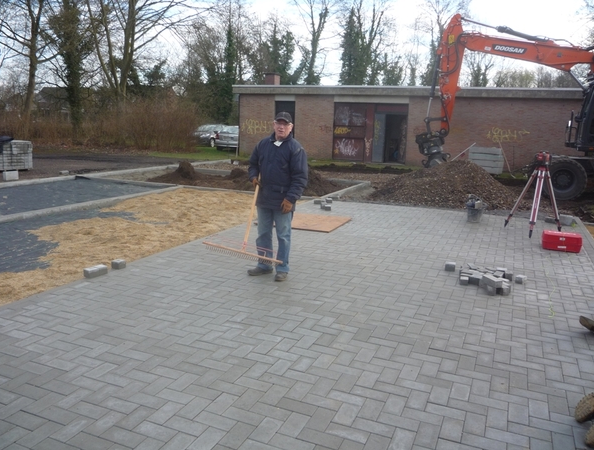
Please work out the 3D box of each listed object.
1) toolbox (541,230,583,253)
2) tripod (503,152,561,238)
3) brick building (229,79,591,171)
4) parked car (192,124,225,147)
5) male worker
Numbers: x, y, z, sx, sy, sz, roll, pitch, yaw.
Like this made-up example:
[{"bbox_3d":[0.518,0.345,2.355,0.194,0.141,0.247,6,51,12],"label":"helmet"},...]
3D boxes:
[{"bbox_3d":[3.711,0.234,7.275,0.480,0.210,0.300,7,12,24],"label":"toolbox"},{"bbox_3d":[3.759,-0.491,8.116,0.880,1.310,0.770,7,12,22],"label":"tripod"},{"bbox_3d":[5.227,-4.851,25.425,14.870,3.170,7.500,7,12,22],"label":"brick building"},{"bbox_3d":[-5.490,-5.879,34.000,1.770,1.460,4.450,7,12,22],"label":"parked car"},{"bbox_3d":[-0.195,-0.297,5.404,0.570,1.710,0.400,5,12,17],"label":"male worker"}]

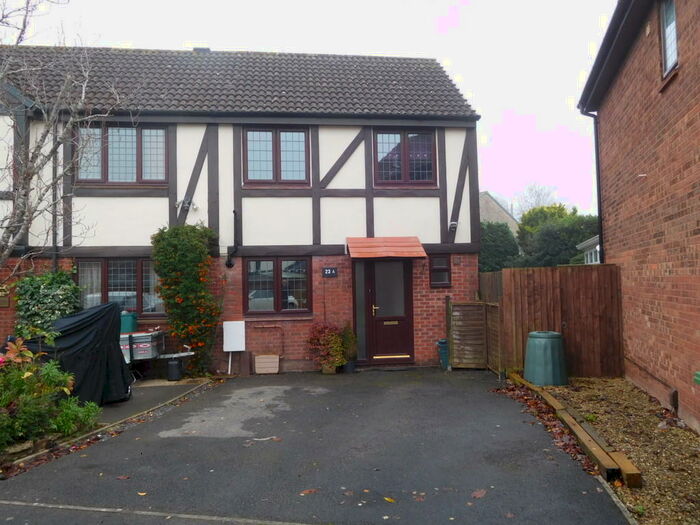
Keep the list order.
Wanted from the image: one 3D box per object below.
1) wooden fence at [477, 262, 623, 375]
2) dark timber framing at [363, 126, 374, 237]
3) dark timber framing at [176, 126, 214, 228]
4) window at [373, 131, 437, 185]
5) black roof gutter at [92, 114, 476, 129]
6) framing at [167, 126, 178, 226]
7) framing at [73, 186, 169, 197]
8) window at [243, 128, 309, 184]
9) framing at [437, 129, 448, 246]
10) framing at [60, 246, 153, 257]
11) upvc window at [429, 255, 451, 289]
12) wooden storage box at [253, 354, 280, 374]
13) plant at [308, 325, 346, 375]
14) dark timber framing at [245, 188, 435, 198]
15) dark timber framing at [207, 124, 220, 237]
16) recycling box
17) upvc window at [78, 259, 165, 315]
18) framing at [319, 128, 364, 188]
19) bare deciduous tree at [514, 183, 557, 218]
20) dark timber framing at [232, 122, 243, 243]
[{"bbox_3d":[3.522,1.022,8.755,2.120,1.850,0.100,-2,-3,17],"label":"wooden fence"},{"bbox_3d":[0.408,-1.549,10.087,0.165,2.350,0.050,-1,-2,-6],"label":"dark timber framing"},{"bbox_3d":[-2.988,-1.570,9.758,0.157,2.241,0.050,17,-4,-5],"label":"dark timber framing"},{"bbox_3d":[1.113,-2.112,10.304,1.276,1.159,0.100,-1,-3,-6],"label":"window"},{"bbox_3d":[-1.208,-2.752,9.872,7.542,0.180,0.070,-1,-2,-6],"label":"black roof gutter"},{"bbox_3d":[-3.387,-1.532,9.666,0.167,2.238,0.050,-1,-2,-6],"label":"framing"},{"bbox_3d":[-4.344,-1.322,9.612,1.762,0.180,0.050,-1,-2,-6],"label":"framing"},{"bbox_3d":[-1.449,-2.077,9.941,1.291,1.149,0.090,-1,-2,-6],"label":"window"},{"bbox_3d":[1.876,-1.561,10.236,0.208,2.369,0.050,-1,-2,-6],"label":"framing"},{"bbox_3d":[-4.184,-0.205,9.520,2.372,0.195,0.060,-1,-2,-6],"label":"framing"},{"bbox_3d":[1.827,0.182,10.288,0.462,0.685,0.090,-1,-3,-6],"label":"upvc window"},{"bbox_3d":[-1.560,1.922,9.635,0.457,0.359,0.280,-1,-3,-6],"label":"wooden storage box"},{"bbox_3d":[-0.441,1.600,9.571,0.740,0.970,0.660,-1,-2,-6],"label":"plant"},{"bbox_3d":[-0.192,-1.374,10.065,3.972,0.178,0.050,-1,-3,-6],"label":"dark timber framing"},{"bbox_3d":[-2.640,-1.511,9.795,0.198,2.310,0.050,-1,-3,-6],"label":"dark timber framing"},{"bbox_3d":[-3.642,1.485,8.831,0.750,0.550,0.550,0,-3,-21],"label":"recycling box"},{"bbox_3d":[-4.311,0.474,9.595,1.627,1.113,0.100,-1,-3,-6],"label":"upvc window"},{"bbox_3d":[-0.118,-2.063,10.058,0.191,1.454,0.050,37,-5,-3],"label":"framing"},{"bbox_3d":[12.193,-1.211,32.827,3.700,8.031,3.700,-1,-2,-6],"label":"bare deciduous tree"},{"bbox_3d":[-2.175,-1.505,9.832,0.165,2.359,0.050,-1,-2,-6],"label":"dark timber framing"}]

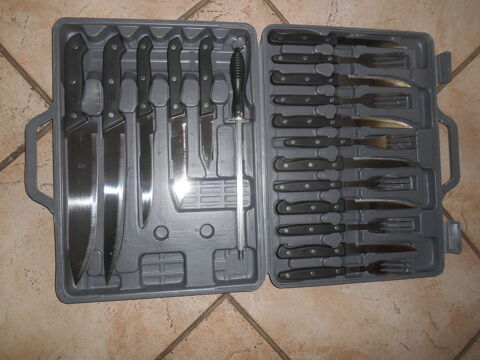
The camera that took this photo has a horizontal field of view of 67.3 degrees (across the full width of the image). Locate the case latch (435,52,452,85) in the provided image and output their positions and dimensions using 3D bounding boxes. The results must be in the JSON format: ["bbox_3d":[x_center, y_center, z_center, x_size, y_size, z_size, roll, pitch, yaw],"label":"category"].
[{"bbox_3d":[0.314,-0.173,0.562,0.026,0.012,0.050,-2,89,-9],"label":"case latch"}]

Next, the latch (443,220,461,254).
[{"bbox_3d":[0.324,0.088,0.556,0.030,0.012,0.050,-2,89,-9],"label":"latch"}]

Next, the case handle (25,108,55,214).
[{"bbox_3d":[-0.255,-0.024,0.465,0.036,0.014,0.134,-2,89,-9],"label":"case handle"}]

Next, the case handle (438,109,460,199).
[{"bbox_3d":[0.318,-0.041,0.555,0.032,0.014,0.137,-2,89,-9],"label":"case handle"}]

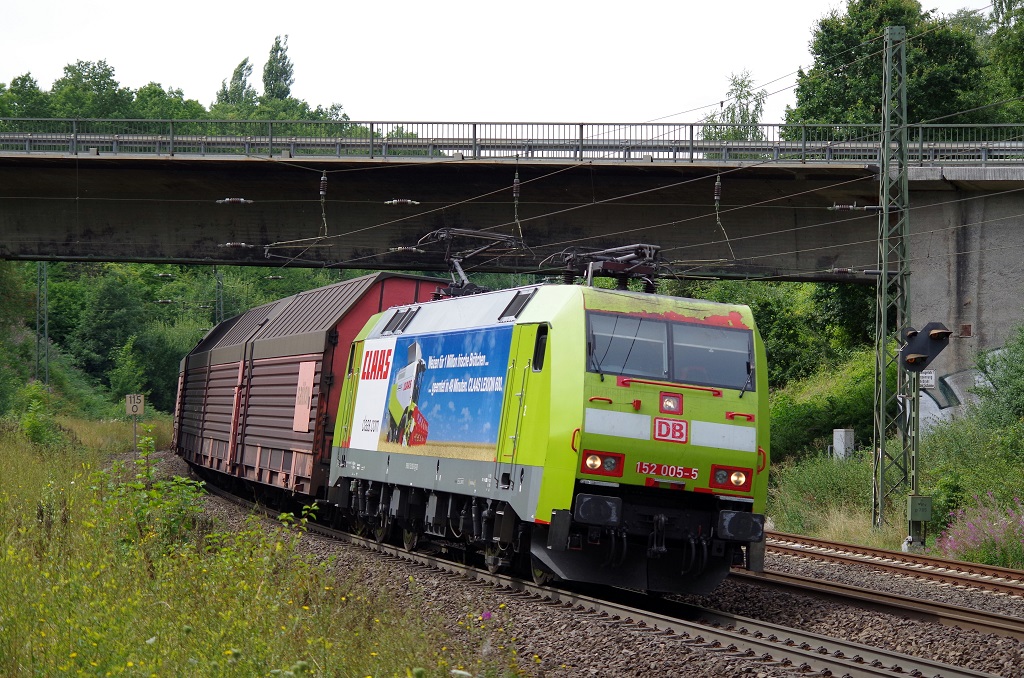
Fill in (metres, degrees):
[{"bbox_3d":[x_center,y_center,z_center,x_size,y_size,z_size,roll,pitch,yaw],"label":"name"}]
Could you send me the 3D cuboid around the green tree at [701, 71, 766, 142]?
[{"bbox_3d":[7.063,-6.071,105.953,2.200,5.000,2.200,0,-1,0],"label":"green tree"}]

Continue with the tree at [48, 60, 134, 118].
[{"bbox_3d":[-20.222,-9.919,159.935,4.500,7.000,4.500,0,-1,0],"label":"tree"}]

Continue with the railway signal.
[{"bbox_3d":[7.835,0.157,62.800,0.930,0.930,0.450,0,-1,-15],"label":"railway signal"}]

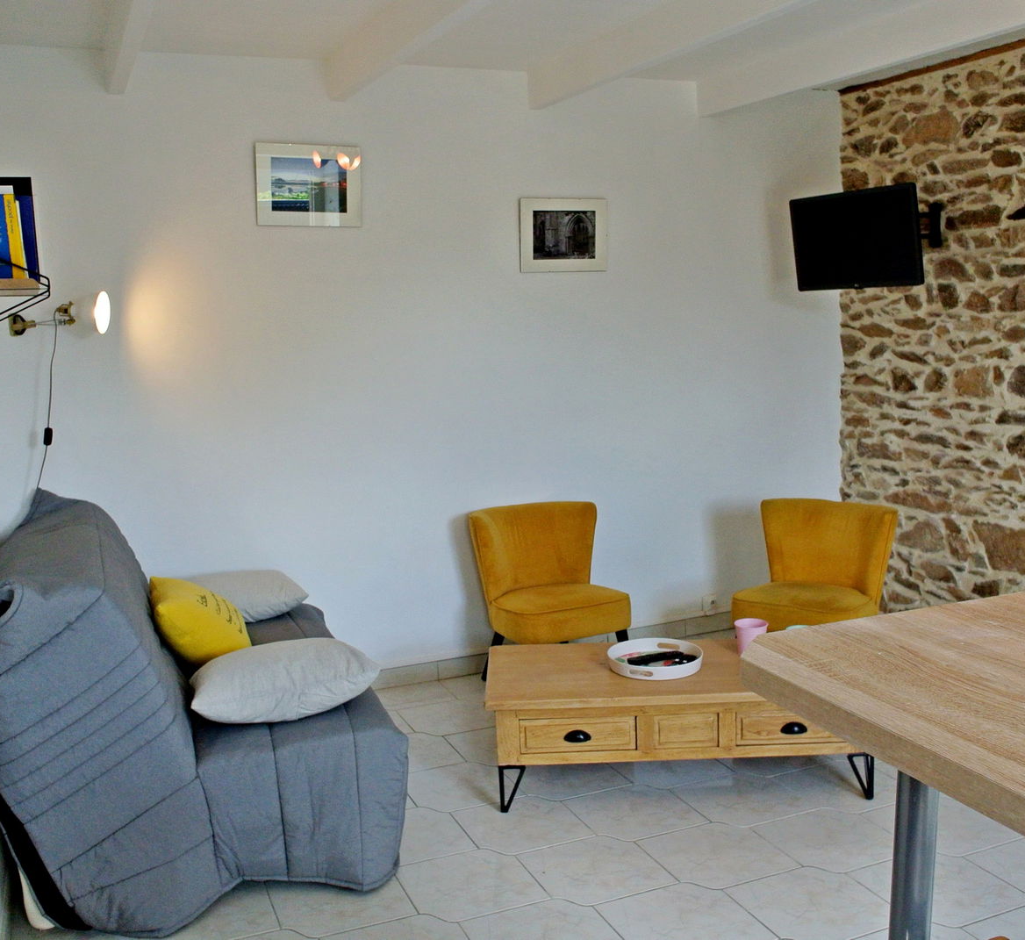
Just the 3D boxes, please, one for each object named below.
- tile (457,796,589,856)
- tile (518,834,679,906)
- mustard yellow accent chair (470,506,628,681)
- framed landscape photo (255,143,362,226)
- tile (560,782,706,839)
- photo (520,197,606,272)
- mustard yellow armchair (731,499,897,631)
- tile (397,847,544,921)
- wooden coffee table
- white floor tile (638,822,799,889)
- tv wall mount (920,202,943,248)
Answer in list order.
[{"bbox_3d":[0.026,1.039,3.084,0.332,0.010,0.332,-5,8,-22],"label":"tile"},{"bbox_3d":[0.221,1.067,2.809,0.332,0.010,0.332,-5,8,-22],"label":"tile"},{"bbox_3d":[0.170,0.533,4.272,0.545,0.710,0.550,-5,9,-23],"label":"mustard yellow accent chair"},{"bbox_3d":[-0.764,-1.070,3.970,0.399,0.303,0.018,-5,8,-22],"label":"framed landscape photo"},{"bbox_3d":[0.360,1.020,3.137,0.332,0.010,0.332,-5,8,-22],"label":"tile"},{"bbox_3d":[0.218,-0.980,4.405,0.398,0.302,0.017,-5,9,-23],"label":"photo"},{"bbox_3d":[1.173,0.522,4.177,0.545,0.710,0.550,5,11,36],"label":"mustard yellow armchair"},{"bbox_3d":[-0.112,1.085,2.757,0.332,0.010,0.332,-5,8,-22],"label":"tile"},{"bbox_3d":[0.521,0.799,3.373,1.187,0.361,0.542,-2,8,1],"label":"wooden coffee table"},{"bbox_3d":[0.554,1.047,2.862,0.332,0.010,0.332,-5,8,-22],"label":"white floor tile"},{"bbox_3d":[1.647,-1.013,4.423,0.300,0.200,0.130,-5,9,-23],"label":"tv wall mount"}]

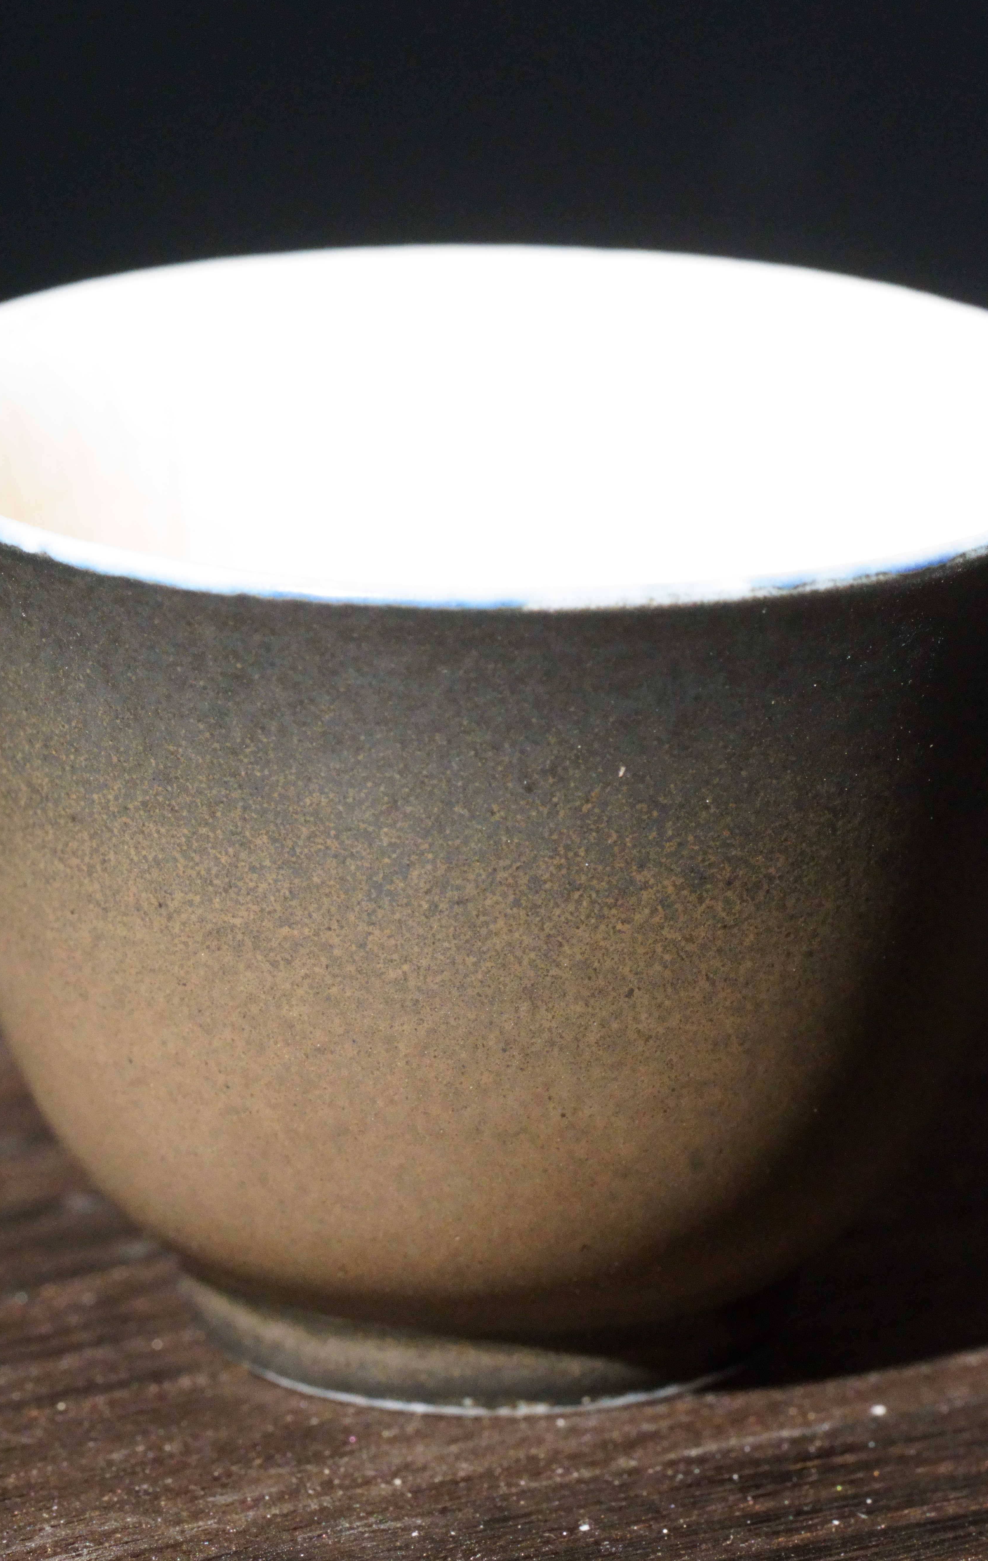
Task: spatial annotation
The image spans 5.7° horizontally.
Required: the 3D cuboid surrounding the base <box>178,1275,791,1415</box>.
[{"bbox_3d":[0.000,0.026,0.552,0.034,0.005,0.034,0,18,0],"label":"base"}]

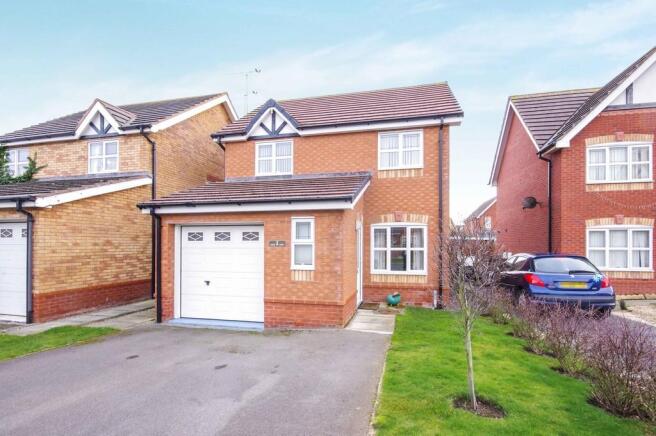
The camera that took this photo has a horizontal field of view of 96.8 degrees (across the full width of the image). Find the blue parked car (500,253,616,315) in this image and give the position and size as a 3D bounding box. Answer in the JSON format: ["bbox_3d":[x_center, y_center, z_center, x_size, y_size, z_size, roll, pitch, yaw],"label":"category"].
[{"bbox_3d":[6.021,1.800,8.632,1.750,1.470,4.030,-1,-3,13],"label":"blue parked car"}]

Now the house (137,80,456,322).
[{"bbox_3d":[0.362,-1.153,10.609,7.550,7.750,9.400,-1,-3,13],"label":"house"}]

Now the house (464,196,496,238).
[{"bbox_3d":[20.435,0.956,34.282,6.800,8.000,8.000,-1,-3,13],"label":"house"}]

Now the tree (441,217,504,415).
[{"bbox_3d":[1.510,1.030,3.060,0.670,1.950,0.660,-1,-3,13],"label":"tree"}]

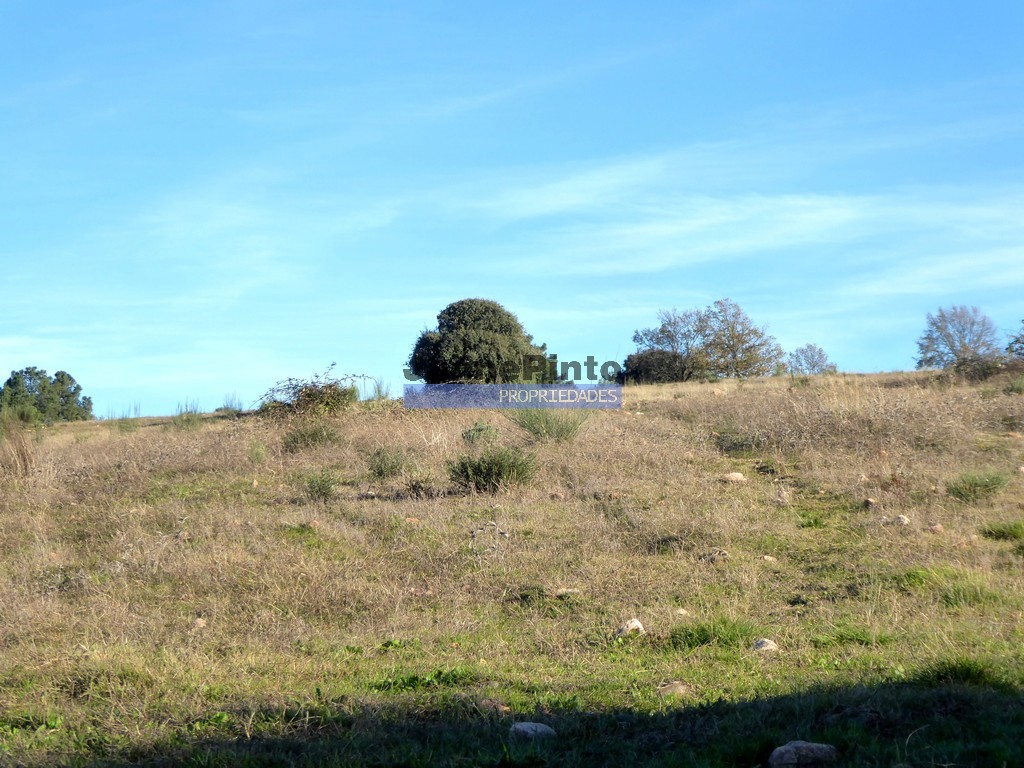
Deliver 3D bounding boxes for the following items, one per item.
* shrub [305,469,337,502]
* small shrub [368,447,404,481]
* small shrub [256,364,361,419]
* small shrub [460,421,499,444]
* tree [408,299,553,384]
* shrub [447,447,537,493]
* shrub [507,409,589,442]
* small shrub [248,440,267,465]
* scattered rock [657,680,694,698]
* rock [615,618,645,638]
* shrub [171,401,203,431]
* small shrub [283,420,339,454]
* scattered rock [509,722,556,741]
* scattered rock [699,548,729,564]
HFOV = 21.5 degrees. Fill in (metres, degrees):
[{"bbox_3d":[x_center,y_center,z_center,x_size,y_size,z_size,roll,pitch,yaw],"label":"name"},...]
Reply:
[{"bbox_3d":[-1.956,1.037,27.500,0.327,0.347,0.294,0,-2,0],"label":"shrub"},{"bbox_3d":[-1.539,0.975,33.000,0.441,0.417,0.397,0,-3,0],"label":"small shrub"},{"bbox_3d":[-4.062,0.150,54.000,2.046,1.083,1.535,0,-2,0],"label":"small shrub"},{"bbox_3d":[-0.525,0.784,43.500,0.614,0.388,0.553,0,-3,0],"label":"small shrub"},{"bbox_3d":[-0.995,-1.184,85.000,4.547,3.031,4.200,0,-2,0],"label":"tree"},{"bbox_3d":[-0.228,0.953,30.000,1.003,0.513,0.853,0,-3,0],"label":"shrub"},{"bbox_3d":[0.587,0.653,44.500,1.356,0.628,1.220,0,-3,0],"label":"shrub"},{"bbox_3d":[-3.309,0.891,35.000,0.234,0.312,0.234,0,-2,0],"label":"small shrub"},{"bbox_3d":[0.814,1.521,13.400,0.189,0.085,0.142,0,-2,0],"label":"scattered rock"},{"bbox_3d":[0.646,1.344,14.800,0.165,0.110,0.132,0,-3,0],"label":"rock"},{"bbox_3d":[-6.771,0.655,56.000,0.666,0.624,0.632,0,-3,0],"label":"shrub"},{"bbox_3d":[-2.844,0.741,38.000,0.791,0.452,0.632,0,-2,0],"label":"small shrub"},{"bbox_3d":[0.091,1.549,12.000,0.214,0.076,0.150,0,-2,0],"label":"scattered rock"},{"bbox_3d":[1.497,1.282,20.000,0.223,0.119,0.167,0,-3,0],"label":"scattered rock"}]

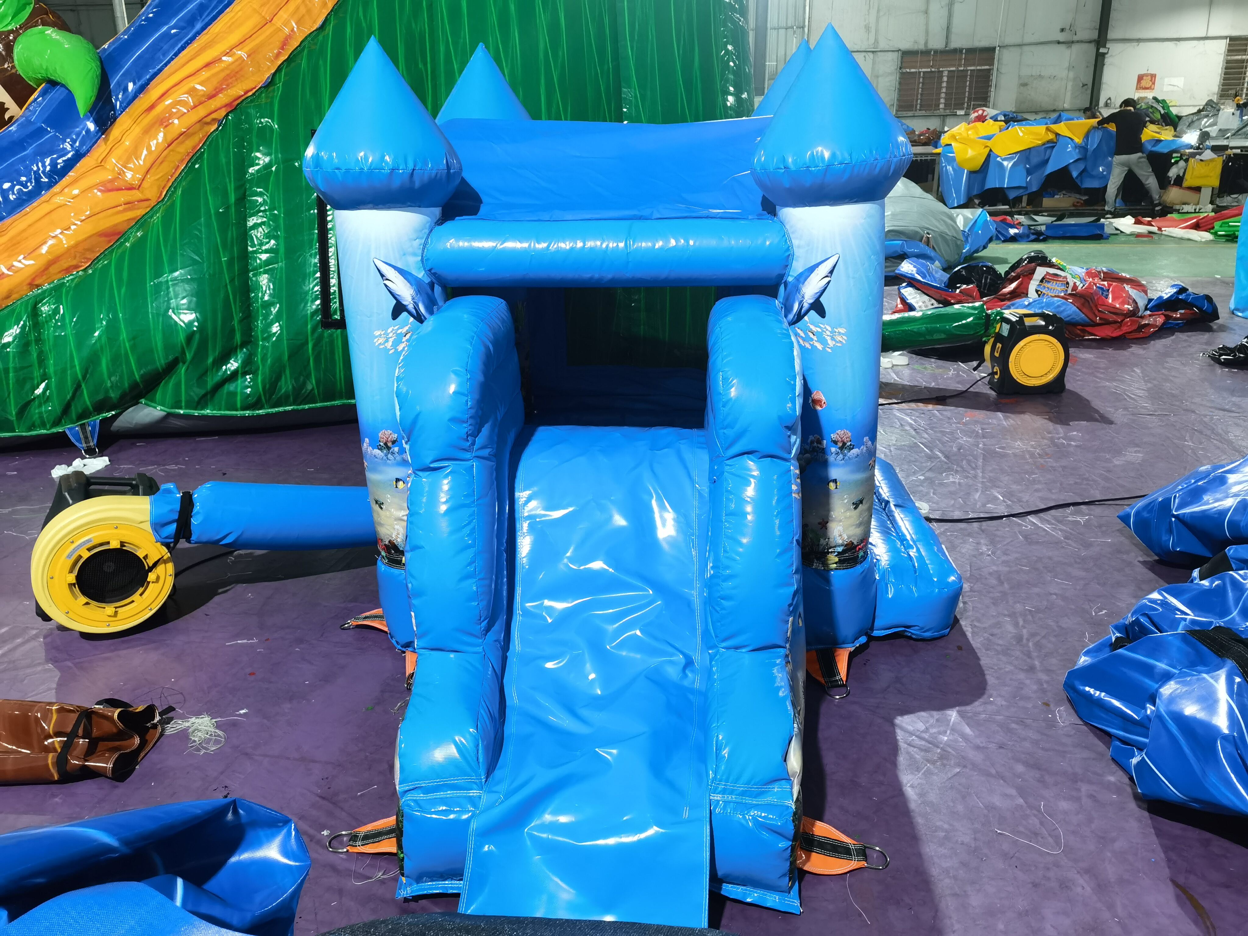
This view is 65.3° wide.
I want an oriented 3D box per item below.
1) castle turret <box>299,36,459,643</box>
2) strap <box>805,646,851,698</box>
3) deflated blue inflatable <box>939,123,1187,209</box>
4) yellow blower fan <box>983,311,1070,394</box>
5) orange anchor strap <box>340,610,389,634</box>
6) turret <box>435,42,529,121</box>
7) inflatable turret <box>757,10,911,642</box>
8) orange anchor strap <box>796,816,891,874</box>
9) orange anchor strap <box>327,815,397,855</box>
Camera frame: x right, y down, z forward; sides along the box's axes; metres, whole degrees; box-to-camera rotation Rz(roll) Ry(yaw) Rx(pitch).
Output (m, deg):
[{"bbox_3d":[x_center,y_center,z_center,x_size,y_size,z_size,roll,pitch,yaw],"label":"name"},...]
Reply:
[{"bbox_3d":[-0.499,-0.241,2.227,0.341,1.365,0.341,-1,19,3],"label":"castle turret"},{"bbox_3d":[0.469,0.458,2.193,0.126,0.042,0.178,-1,18,0],"label":"strap"},{"bbox_3d":[6.181,-4.274,13.699,3.450,1.133,1.339,1,19,5],"label":"deflated blue inflatable"},{"bbox_3d":[1.928,-0.577,4.678,0.346,0.378,0.304,0,19,2],"label":"yellow blower fan"},{"bbox_3d":[-0.653,0.379,2.471,0.142,0.047,0.105,-4,19,-8],"label":"orange anchor strap"},{"bbox_3d":[-0.395,-0.565,3.060,0.341,1.417,0.341,-1,19,3],"label":"turret"},{"bbox_3d":[0.459,-0.254,2.205,0.341,1.375,0.341,-2,19,3],"label":"inflatable turret"},{"bbox_3d":[0.372,0.633,1.670,0.163,0.042,0.131,5,19,17],"label":"orange anchor strap"},{"bbox_3d":[-0.454,0.631,1.715,0.147,0.042,0.110,-5,19,-11],"label":"orange anchor strap"}]

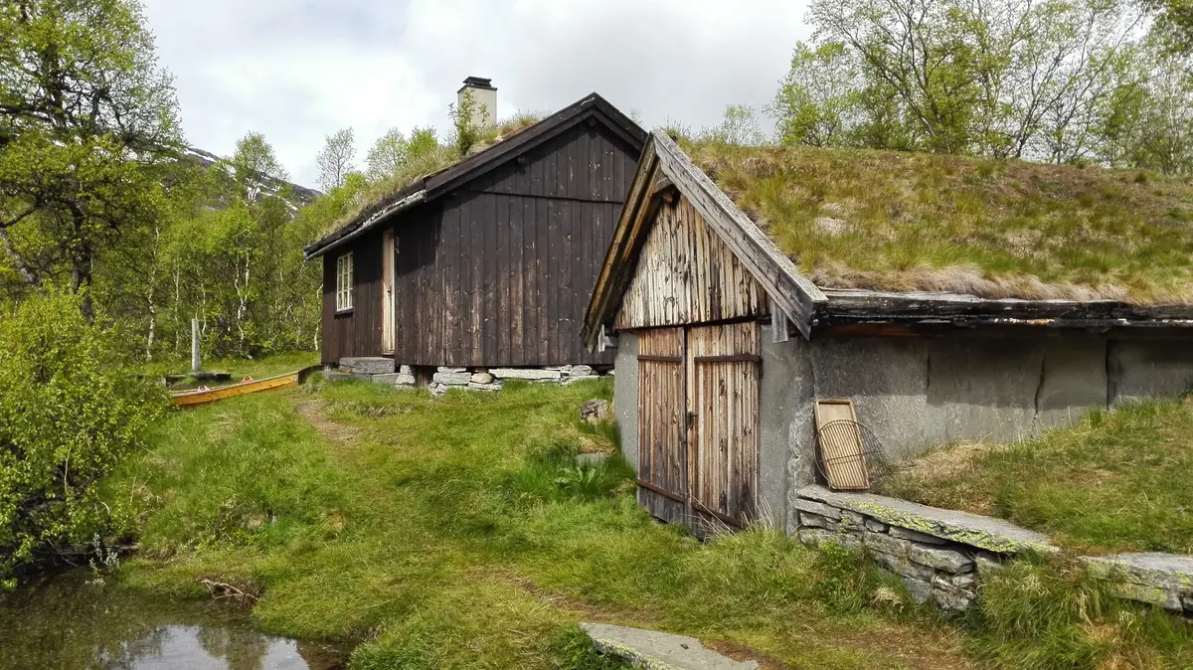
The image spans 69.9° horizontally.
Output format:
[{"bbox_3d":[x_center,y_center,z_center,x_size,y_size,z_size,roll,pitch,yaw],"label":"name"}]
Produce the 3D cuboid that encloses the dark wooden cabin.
[{"bbox_3d":[-1.986,-1.319,15.669,4.998,4.198,8.011,1,-2,-29],"label":"dark wooden cabin"}]

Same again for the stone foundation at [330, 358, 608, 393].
[{"bbox_3d":[-2.038,0.677,15.568,4.492,0.404,7.579,1,-2,-29],"label":"stone foundation"}]

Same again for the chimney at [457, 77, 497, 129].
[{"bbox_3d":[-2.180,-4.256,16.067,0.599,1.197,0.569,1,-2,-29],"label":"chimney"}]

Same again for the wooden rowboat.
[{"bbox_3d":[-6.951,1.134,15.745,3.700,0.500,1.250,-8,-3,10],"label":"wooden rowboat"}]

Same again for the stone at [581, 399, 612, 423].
[{"bbox_3d":[0.006,0.873,9.800,0.380,0.270,0.380,0,-2,0],"label":"stone"}]

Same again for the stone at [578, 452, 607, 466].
[{"bbox_3d":[-0.045,1.232,8.500,0.330,0.150,0.300,0,-2,0],"label":"stone"}]

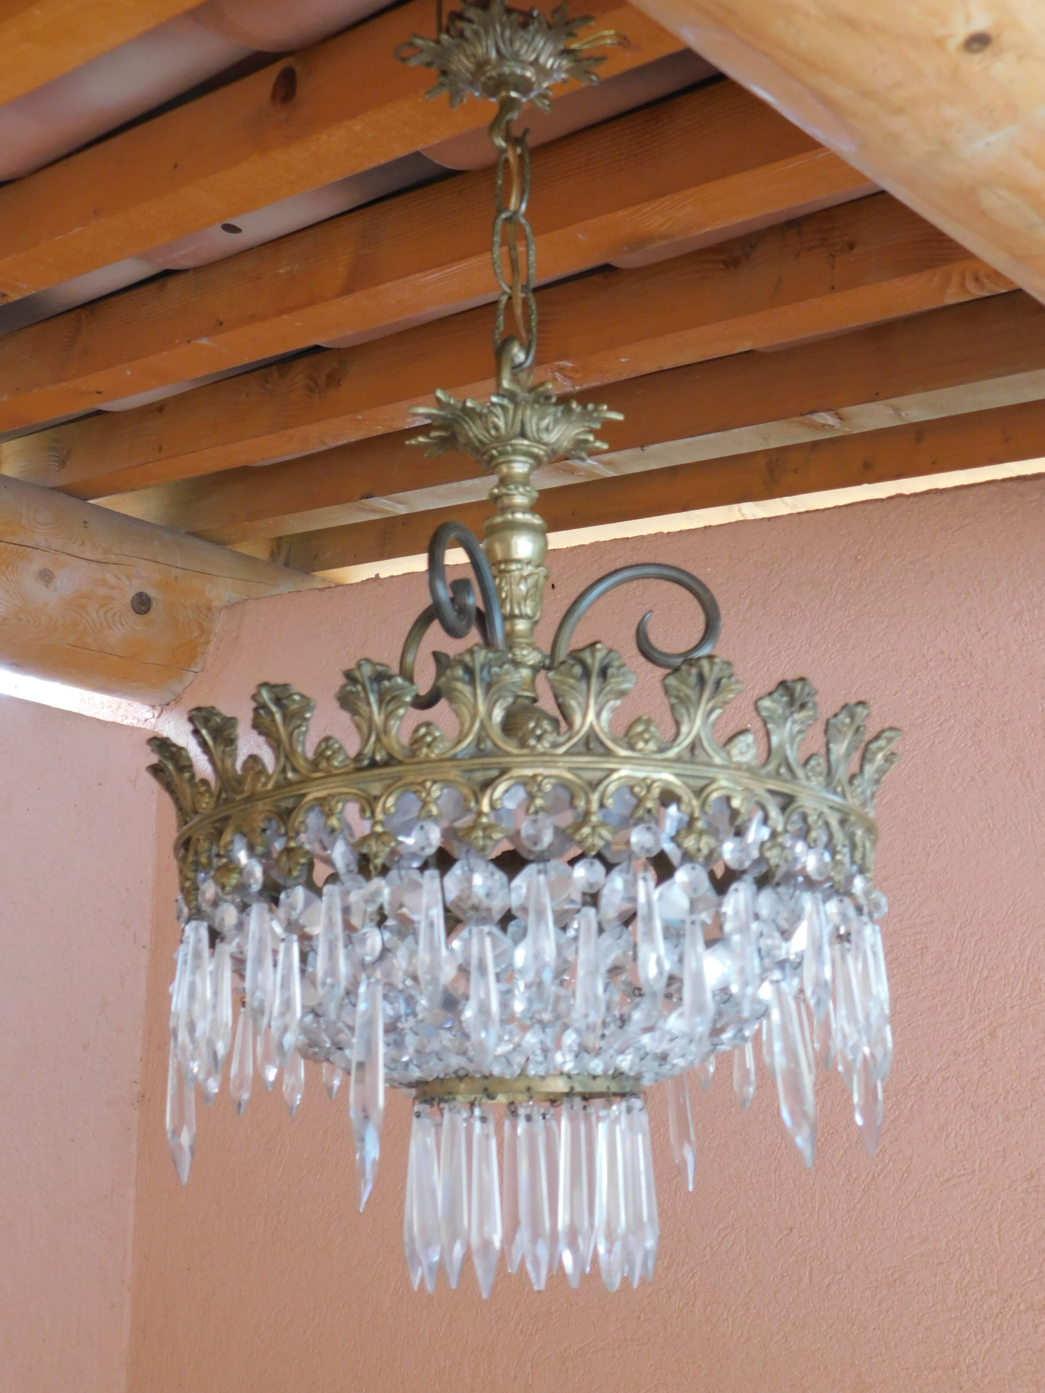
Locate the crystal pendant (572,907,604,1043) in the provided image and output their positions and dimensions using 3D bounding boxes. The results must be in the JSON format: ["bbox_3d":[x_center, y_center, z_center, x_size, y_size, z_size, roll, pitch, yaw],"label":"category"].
[{"bbox_3d":[0.029,0.124,0.804,0.014,0.063,0.011,1,-18,-7],"label":"crystal pendant"}]

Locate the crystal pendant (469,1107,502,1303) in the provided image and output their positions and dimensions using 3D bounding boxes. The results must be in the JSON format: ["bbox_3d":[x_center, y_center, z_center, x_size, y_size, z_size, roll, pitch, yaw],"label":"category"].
[{"bbox_3d":[-0.018,0.244,0.875,0.015,0.090,0.013,-9,-21,22],"label":"crystal pendant"}]

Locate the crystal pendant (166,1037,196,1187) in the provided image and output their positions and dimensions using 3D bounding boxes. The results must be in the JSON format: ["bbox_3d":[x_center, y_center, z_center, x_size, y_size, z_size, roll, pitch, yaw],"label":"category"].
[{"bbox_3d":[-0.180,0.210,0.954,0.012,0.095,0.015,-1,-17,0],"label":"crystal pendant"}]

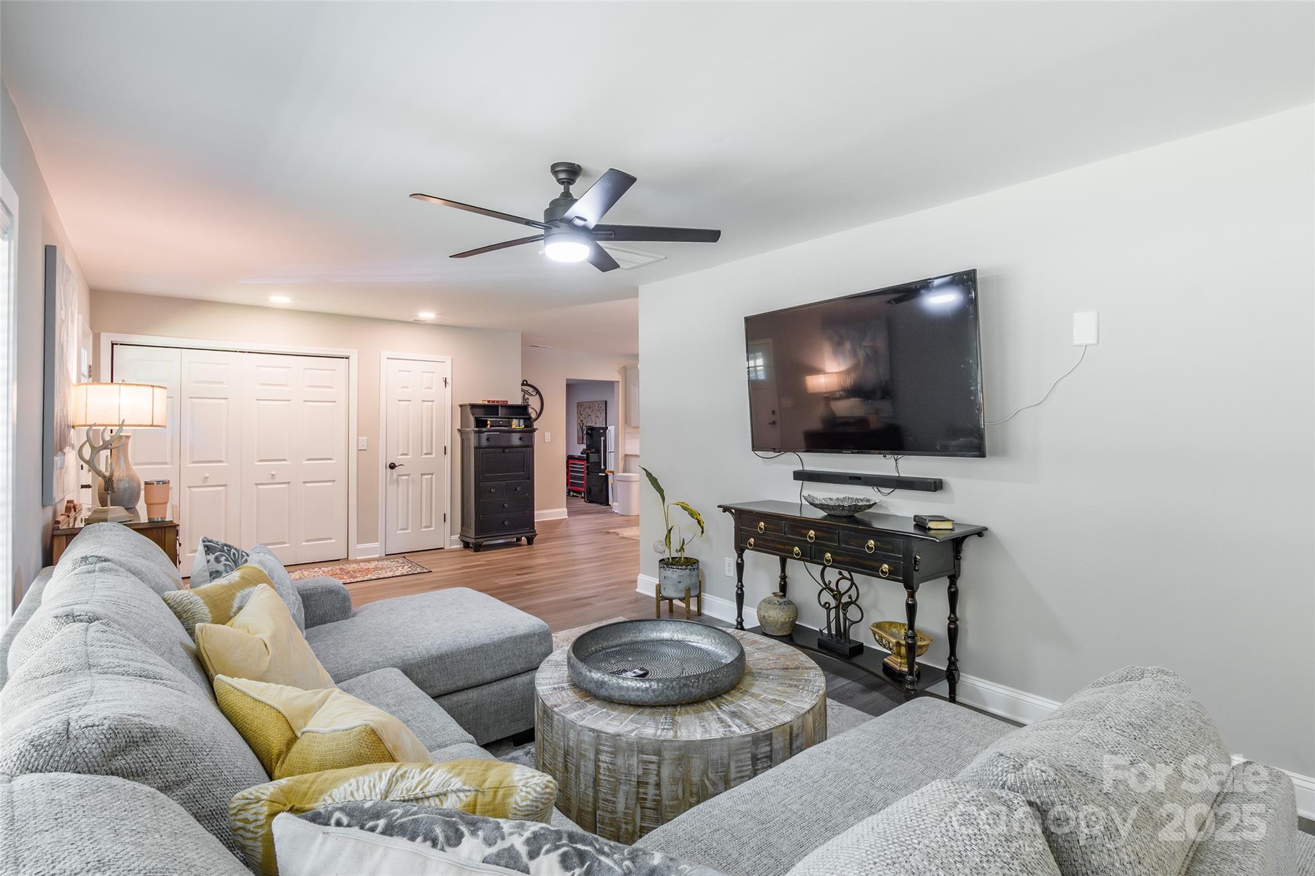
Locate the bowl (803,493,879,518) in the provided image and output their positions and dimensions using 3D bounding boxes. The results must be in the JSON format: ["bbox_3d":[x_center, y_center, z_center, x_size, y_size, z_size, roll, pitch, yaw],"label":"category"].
[{"bbox_3d":[1.003,0.364,3.214,0.361,0.115,0.380,0,1,0],"label":"bowl"}]

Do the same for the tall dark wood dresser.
[{"bbox_3d":[-1.822,0.433,6.715,0.755,1.600,0.480,-1,1,-36],"label":"tall dark wood dresser"}]

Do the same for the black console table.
[{"bbox_3d":[0.973,0.866,3.146,0.475,0.886,1.291,-1,2,-41],"label":"black console table"}]

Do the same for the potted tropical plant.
[{"bbox_3d":[0.103,0.746,4.207,0.460,1.080,0.400,0,1,0],"label":"potted tropical plant"}]

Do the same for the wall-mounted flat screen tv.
[{"bbox_3d":[1.070,-0.347,3.279,0.070,0.873,1.427,-8,5,-39],"label":"wall-mounted flat screen tv"}]

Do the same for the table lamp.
[{"bbox_3d":[-2.635,0.074,2.872,0.350,0.692,0.360,-1,2,-41],"label":"table lamp"}]

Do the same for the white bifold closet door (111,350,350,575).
[{"bbox_3d":[-3.965,0.227,5.543,1.812,2.042,0.045,-1,1,-36],"label":"white bifold closet door"}]

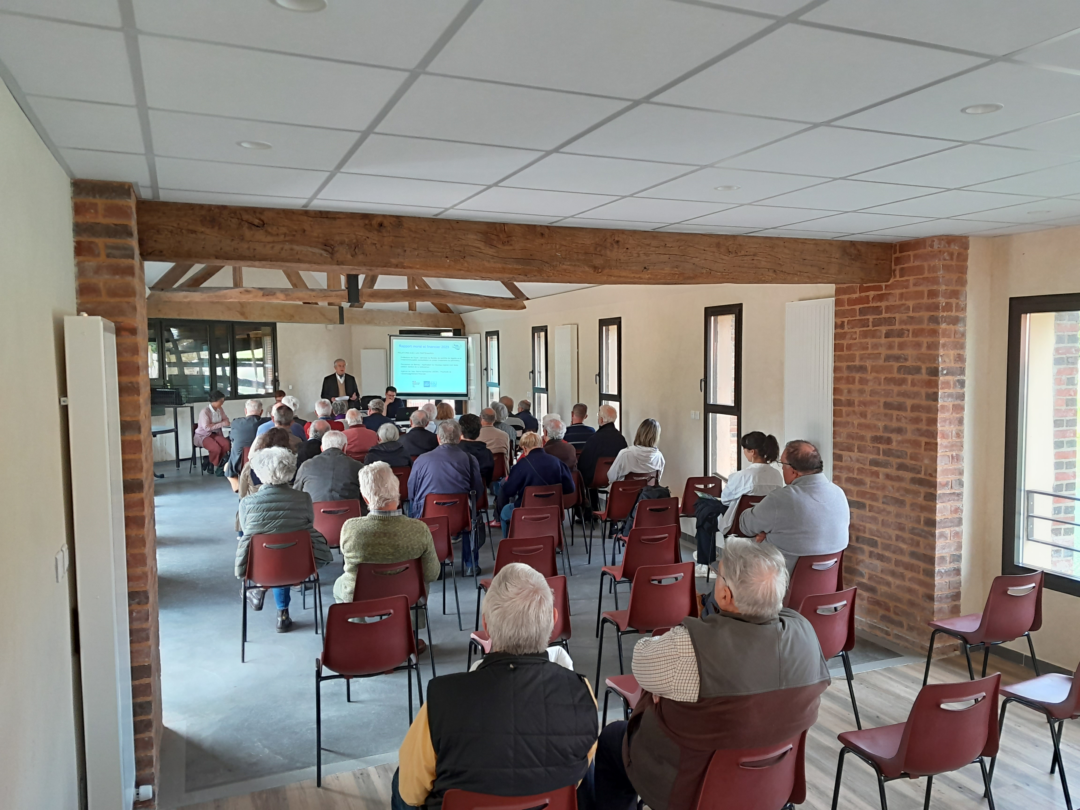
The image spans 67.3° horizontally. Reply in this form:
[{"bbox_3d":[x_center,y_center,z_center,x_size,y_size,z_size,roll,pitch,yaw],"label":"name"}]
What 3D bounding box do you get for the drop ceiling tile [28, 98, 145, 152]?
[{"bbox_3d":[-1.325,-0.827,2.413,0.255,0.020,0.565,-2,4,-23],"label":"drop ceiling tile"}]

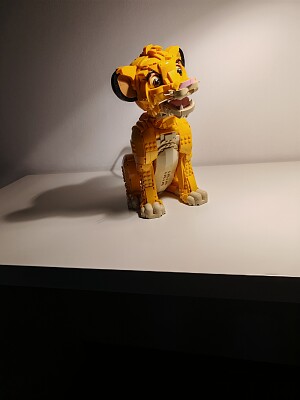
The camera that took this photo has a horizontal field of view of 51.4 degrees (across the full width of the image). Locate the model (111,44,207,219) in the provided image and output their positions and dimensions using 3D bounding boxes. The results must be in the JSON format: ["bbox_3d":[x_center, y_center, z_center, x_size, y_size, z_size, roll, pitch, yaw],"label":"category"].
[{"bbox_3d":[0.007,-0.143,0.604,0.174,0.298,0.193,-16,22,-25],"label":"model"}]

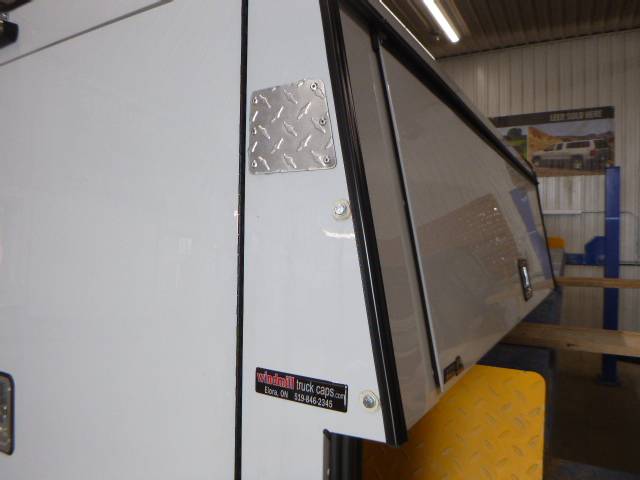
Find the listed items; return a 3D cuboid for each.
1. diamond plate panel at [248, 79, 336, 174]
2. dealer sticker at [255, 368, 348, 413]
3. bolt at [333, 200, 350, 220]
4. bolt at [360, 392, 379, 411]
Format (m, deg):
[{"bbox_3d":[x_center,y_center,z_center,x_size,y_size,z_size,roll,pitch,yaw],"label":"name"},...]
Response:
[{"bbox_3d":[-0.037,-0.136,0.557,0.129,0.108,0.005,0,-1,31],"label":"diamond plate panel"},{"bbox_3d":[-0.025,0.176,0.546,0.129,0.032,0.003,0,-1,31],"label":"dealer sticker"},{"bbox_3d":[0.022,-0.034,0.517,0.021,0.021,0.009,0,-1,31],"label":"bolt"},{"bbox_3d":[0.051,0.174,0.496,0.021,0.021,0.009,0,-1,31],"label":"bolt"}]

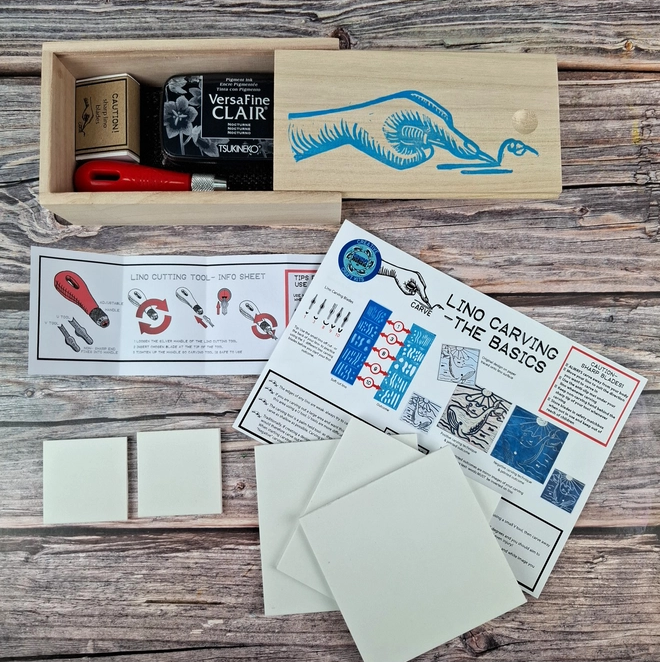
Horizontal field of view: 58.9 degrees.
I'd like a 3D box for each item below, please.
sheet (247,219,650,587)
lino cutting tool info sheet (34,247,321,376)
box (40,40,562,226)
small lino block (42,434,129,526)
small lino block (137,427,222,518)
[{"bbox_3d":[0.068,0.044,0.358,0.210,0.005,0.148,28,86,3],"label":"sheet"},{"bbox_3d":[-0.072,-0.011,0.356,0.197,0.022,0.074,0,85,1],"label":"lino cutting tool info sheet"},{"bbox_3d":[-0.016,-0.117,0.353,0.295,0.044,0.096,0,85,1],"label":"box"},{"bbox_3d":[-0.149,0.091,0.357,0.050,0.003,0.050,-3,85,0],"label":"small lino block"},{"bbox_3d":[-0.092,0.086,0.357,0.050,0.003,0.050,-2,85,0],"label":"small lino block"}]

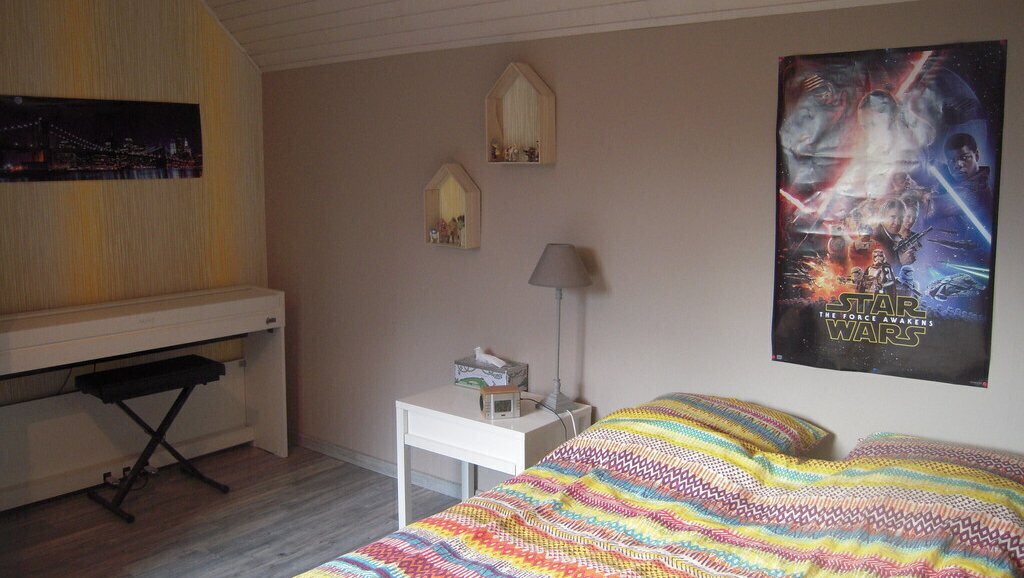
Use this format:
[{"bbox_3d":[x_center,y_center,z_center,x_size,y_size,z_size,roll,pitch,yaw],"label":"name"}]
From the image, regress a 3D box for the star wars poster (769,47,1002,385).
[{"bbox_3d":[1.035,-0.208,2.341,0.598,0.910,0.020,7,10,37],"label":"star wars poster"}]

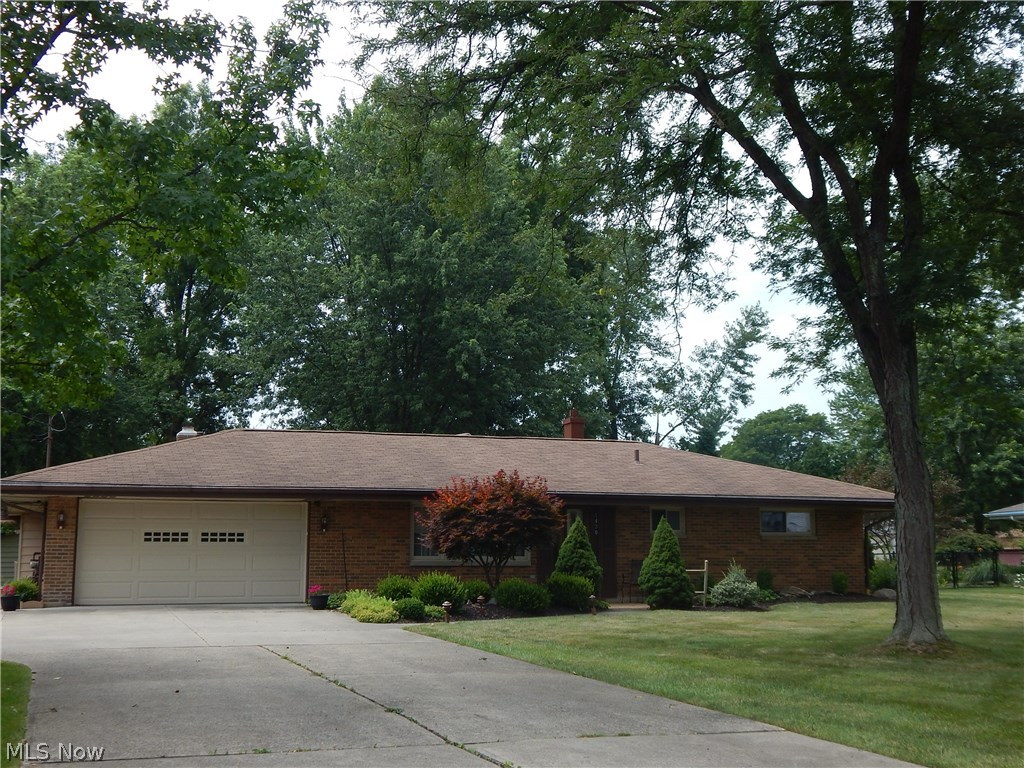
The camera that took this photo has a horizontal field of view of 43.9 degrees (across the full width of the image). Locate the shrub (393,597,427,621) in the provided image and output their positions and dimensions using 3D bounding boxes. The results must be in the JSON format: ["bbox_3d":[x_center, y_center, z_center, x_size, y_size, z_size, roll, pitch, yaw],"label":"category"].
[{"bbox_3d":[-1.897,4.160,23.652,0.614,0.413,0.580,3,-6,-19],"label":"shrub"}]

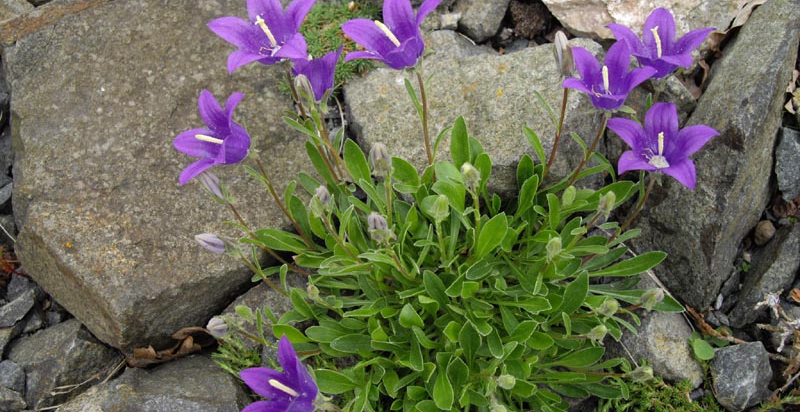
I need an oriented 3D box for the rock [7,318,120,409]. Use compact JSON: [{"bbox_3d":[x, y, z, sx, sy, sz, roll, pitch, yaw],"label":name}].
[{"bbox_3d":[-0.192,0.091,0.508,0.058,0.038,0.045,0,46,0],"label":"rock"}]

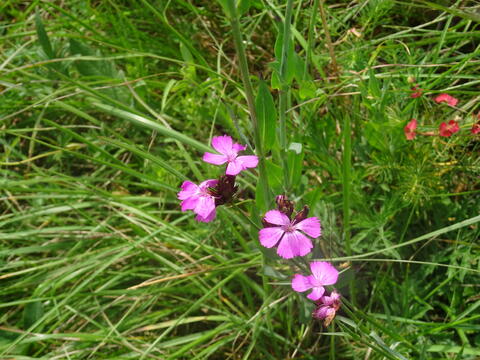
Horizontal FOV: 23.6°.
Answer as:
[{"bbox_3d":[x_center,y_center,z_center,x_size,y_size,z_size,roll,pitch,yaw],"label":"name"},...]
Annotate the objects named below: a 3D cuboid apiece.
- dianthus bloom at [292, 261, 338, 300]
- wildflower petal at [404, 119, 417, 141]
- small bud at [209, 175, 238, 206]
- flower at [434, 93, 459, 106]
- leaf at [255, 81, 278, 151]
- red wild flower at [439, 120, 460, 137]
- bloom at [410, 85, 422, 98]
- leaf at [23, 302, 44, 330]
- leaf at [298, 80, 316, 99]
[{"bbox_3d":[0.030,0.040,0.460,0.019,0.009,0.018,0,68,3],"label":"dianthus bloom"},{"bbox_3d":[0.102,-0.030,0.690,0.007,0.008,0.013,6,80,22],"label":"wildflower petal"},{"bbox_3d":[-0.006,0.004,0.465,0.013,0.014,0.013,0,44,0],"label":"small bud"},{"bbox_3d":[0.126,-0.049,0.700,0.014,0.008,0.009,0,60,0],"label":"flower"},{"bbox_3d":[0.011,-0.029,0.515,0.010,0.035,0.006,-2,27,1],"label":"leaf"},{"bbox_3d":[0.125,-0.031,0.690,0.013,0.008,0.010,0,72,0],"label":"red wild flower"},{"bbox_3d":[0.107,-0.053,0.700,0.008,0.007,0.009,0,72,0],"label":"bloom"},{"bbox_3d":[-0.118,0.078,0.660,0.012,0.018,0.005,0,12,0],"label":"leaf"},{"bbox_3d":[0.033,-0.045,0.570,0.009,0.004,0.010,0,72,0],"label":"leaf"}]

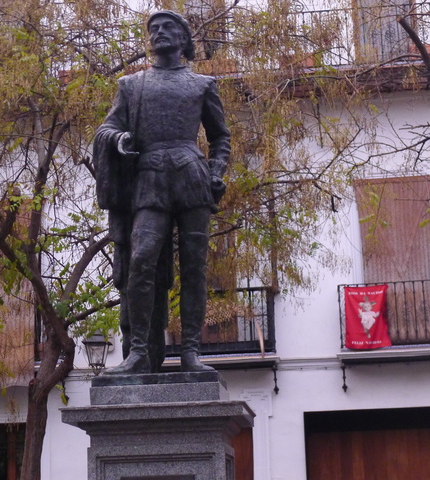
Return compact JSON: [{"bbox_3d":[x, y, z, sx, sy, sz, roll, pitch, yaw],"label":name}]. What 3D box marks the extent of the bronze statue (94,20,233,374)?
[{"bbox_3d":[-0.323,-0.311,7.250,0.820,2.220,0.700,-3,-11,5],"label":"bronze statue"}]

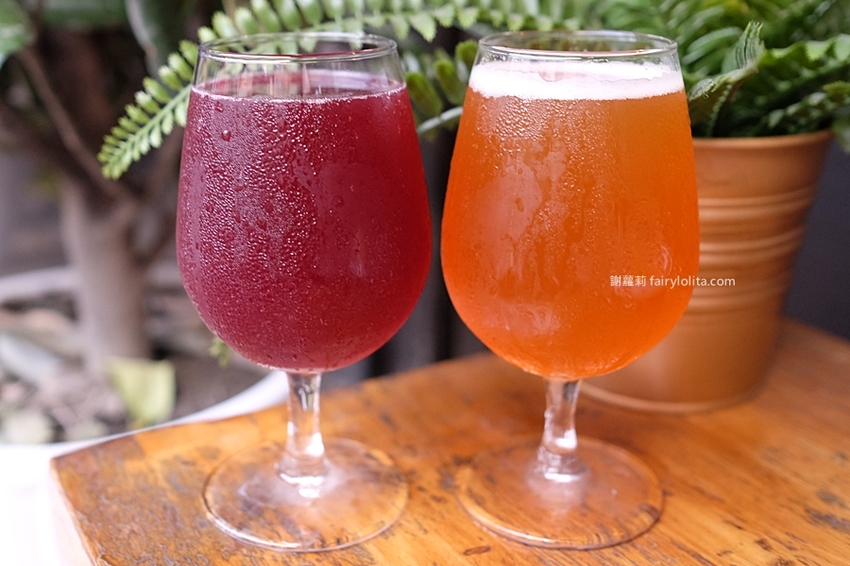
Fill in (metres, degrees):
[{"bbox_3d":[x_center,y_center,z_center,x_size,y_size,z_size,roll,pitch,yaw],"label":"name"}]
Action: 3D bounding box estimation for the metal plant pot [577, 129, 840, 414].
[{"bbox_3d":[0.119,-0.020,0.403,0.124,0.127,0.124,0,21,0],"label":"metal plant pot"}]

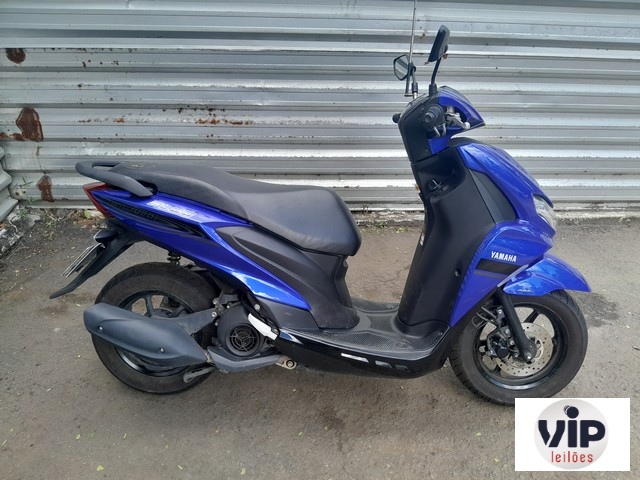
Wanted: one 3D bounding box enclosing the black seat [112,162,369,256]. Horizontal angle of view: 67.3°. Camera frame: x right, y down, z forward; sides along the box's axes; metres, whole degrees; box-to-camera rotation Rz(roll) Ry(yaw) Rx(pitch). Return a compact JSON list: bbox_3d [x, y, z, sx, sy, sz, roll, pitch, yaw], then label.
[{"bbox_3d":[-0.281,-0.115,1.648,0.860,0.280,0.300,1,13,2],"label":"black seat"}]

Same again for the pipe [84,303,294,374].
[{"bbox_3d":[-0.442,0.333,1.606,0.670,0.265,0.180,1,13,2],"label":"pipe"}]

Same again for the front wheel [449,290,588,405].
[{"bbox_3d":[0.704,0.364,1.716,0.487,0.487,0.108,1,12,0],"label":"front wheel"}]

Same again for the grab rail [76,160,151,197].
[{"bbox_3d":[-0.680,-0.211,1.641,0.310,0.110,0.250,1,13,2],"label":"grab rail"}]

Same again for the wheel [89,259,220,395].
[{"bbox_3d":[-0.582,0.329,1.759,0.503,0.503,0.118,1,13,2],"label":"wheel"}]

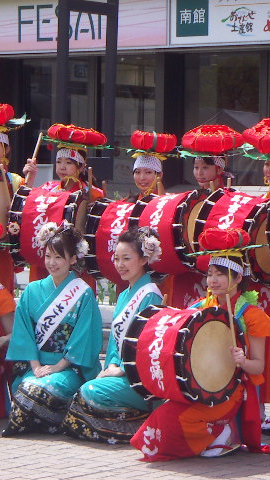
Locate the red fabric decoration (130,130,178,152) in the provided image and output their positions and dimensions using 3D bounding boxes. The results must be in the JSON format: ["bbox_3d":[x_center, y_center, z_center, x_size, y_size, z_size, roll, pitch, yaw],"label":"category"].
[{"bbox_3d":[0.107,-0.572,11.600,0.270,0.110,0.270,7,2,0],"label":"red fabric decoration"}]

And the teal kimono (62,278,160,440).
[{"bbox_3d":[-0.097,0.614,10.430,0.660,0.860,0.500,-2,3,-42],"label":"teal kimono"}]

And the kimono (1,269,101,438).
[{"bbox_3d":[-0.433,0.582,10.604,0.500,0.841,0.580,2,2,28],"label":"kimono"}]

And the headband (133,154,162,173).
[{"bbox_3d":[0.073,-0.448,11.700,0.170,0.095,0.190,1,2,18],"label":"headband"}]

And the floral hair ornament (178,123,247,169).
[{"bbox_3d":[0.441,-0.556,11.500,0.370,0.190,0.350,-4,9,1],"label":"floral hair ornament"}]

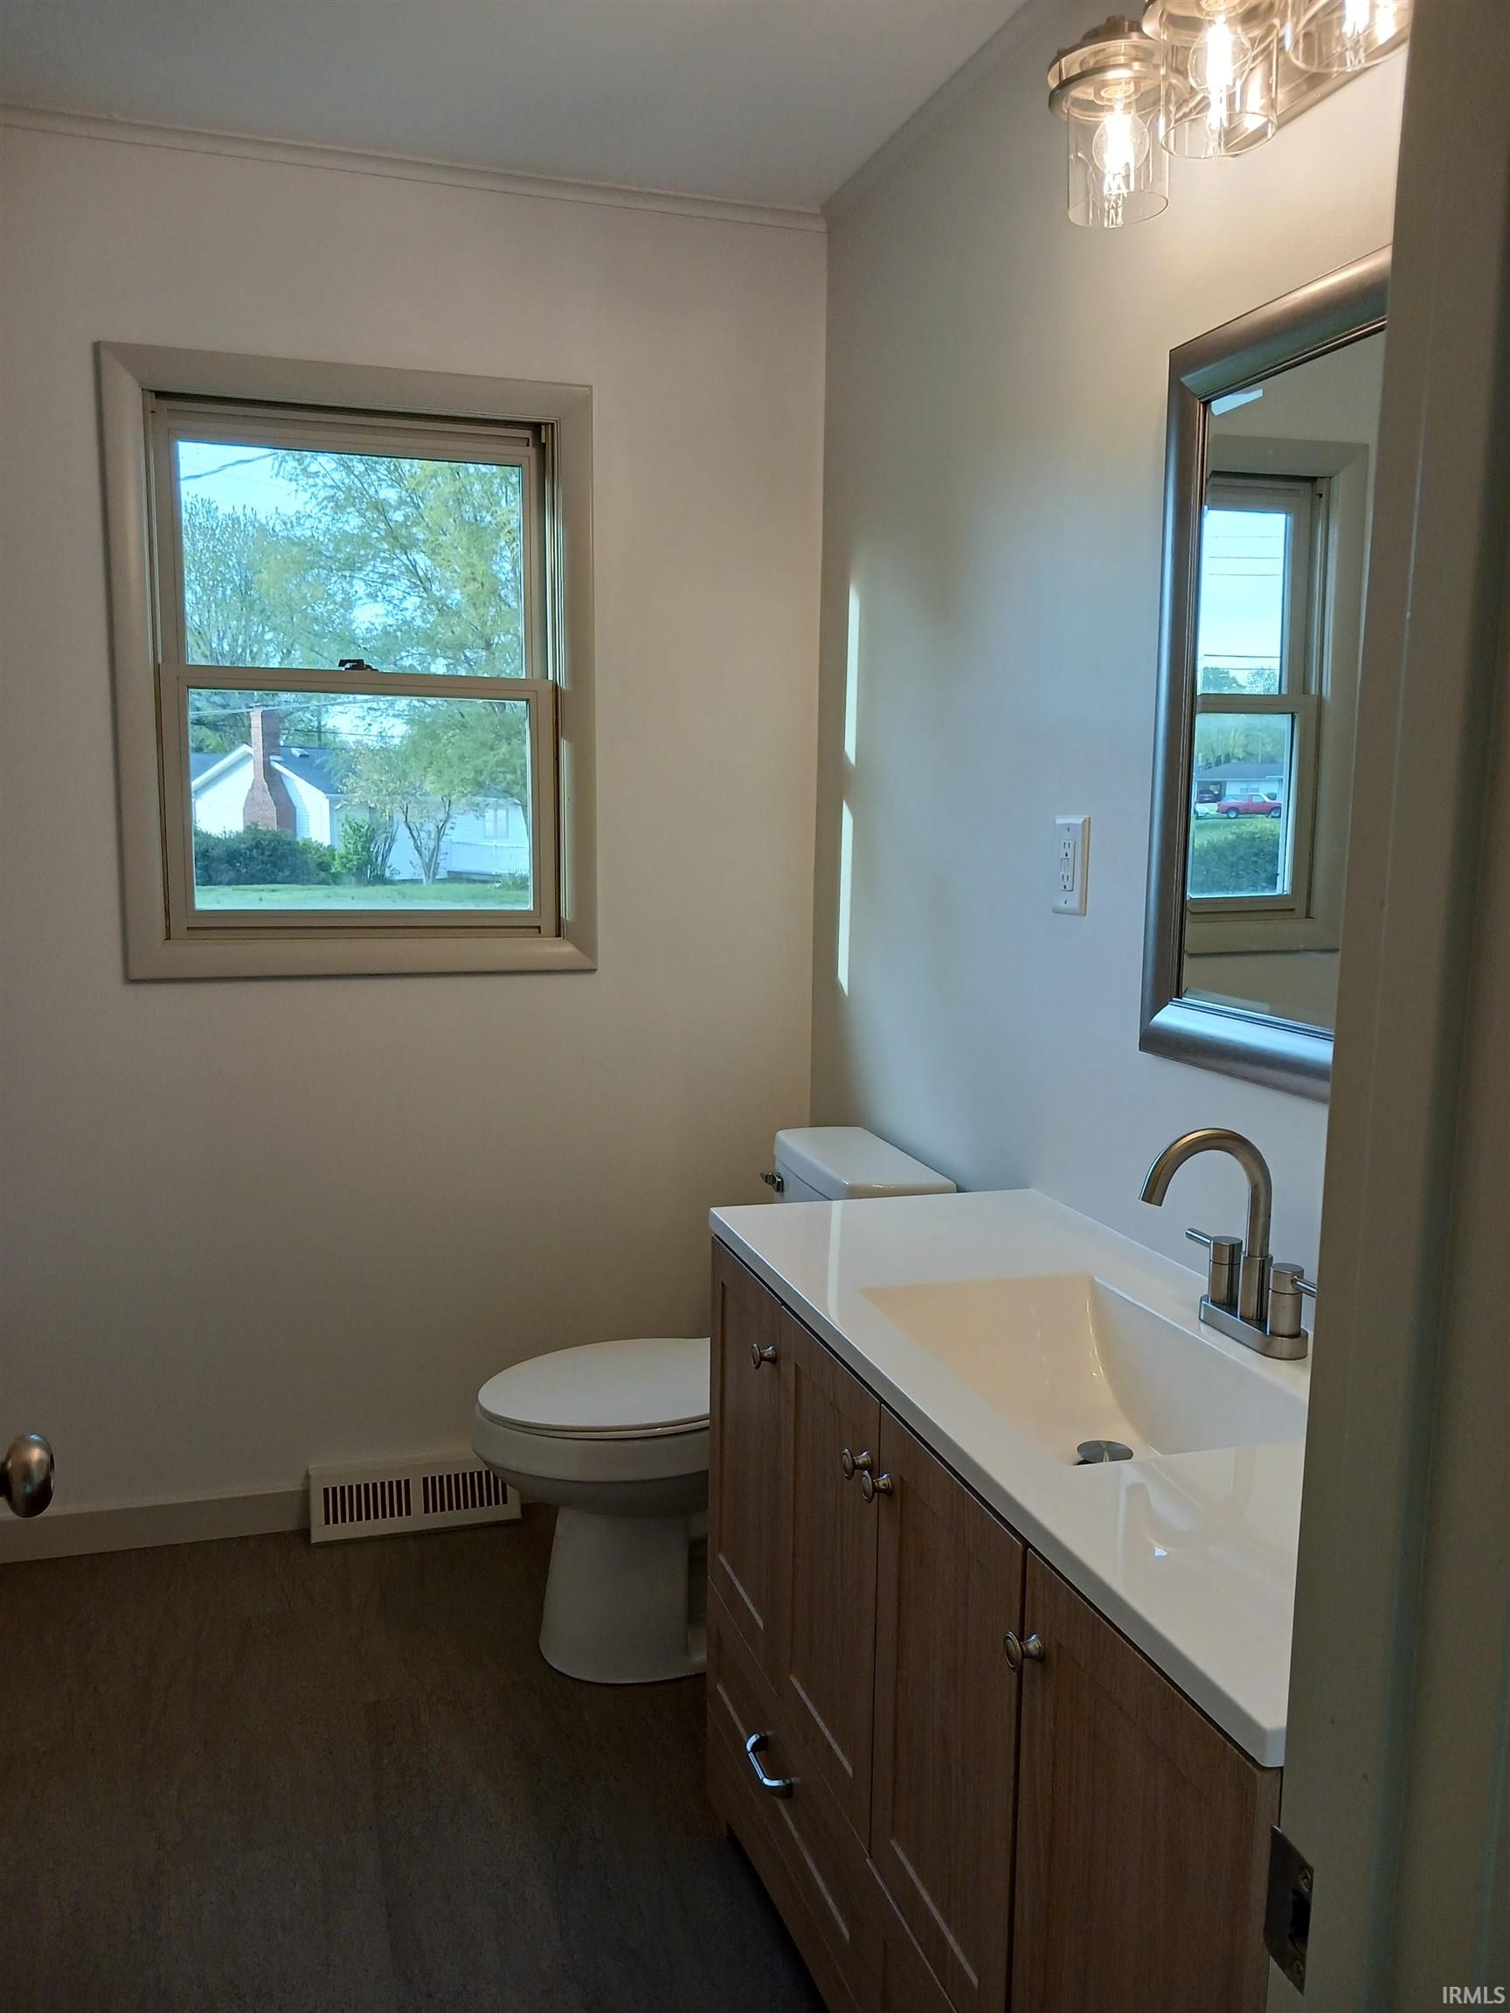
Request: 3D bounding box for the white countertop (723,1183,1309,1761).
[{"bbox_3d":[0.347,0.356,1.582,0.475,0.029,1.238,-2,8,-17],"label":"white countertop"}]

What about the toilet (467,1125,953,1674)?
[{"bbox_3d":[-0.105,0.649,2.620,0.730,0.772,0.460,-2,8,-17],"label":"toilet"}]

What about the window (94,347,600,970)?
[{"bbox_3d":[-0.701,-0.585,2.810,0.828,1.060,0.090,-2,8,-17],"label":"window"}]

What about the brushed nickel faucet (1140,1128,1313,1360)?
[{"bbox_3d":[0.464,0.231,1.591,0.172,0.220,0.215,-2,8,-17],"label":"brushed nickel faucet"}]

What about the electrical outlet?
[{"bbox_3d":[0.420,-0.188,2.094,0.009,0.128,0.084,-2,8,-17],"label":"electrical outlet"}]

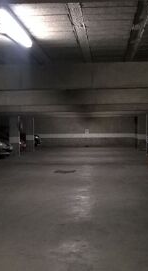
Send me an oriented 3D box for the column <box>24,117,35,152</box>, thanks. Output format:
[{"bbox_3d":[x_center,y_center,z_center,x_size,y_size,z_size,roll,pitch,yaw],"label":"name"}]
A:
[{"bbox_3d":[-2.884,-0.033,25.086,0.512,2.190,0.230,0,1,4],"label":"column"}]

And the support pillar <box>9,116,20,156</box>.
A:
[{"bbox_3d":[-3.210,0.059,20.521,0.512,2.190,0.230,0,1,4],"label":"support pillar"}]

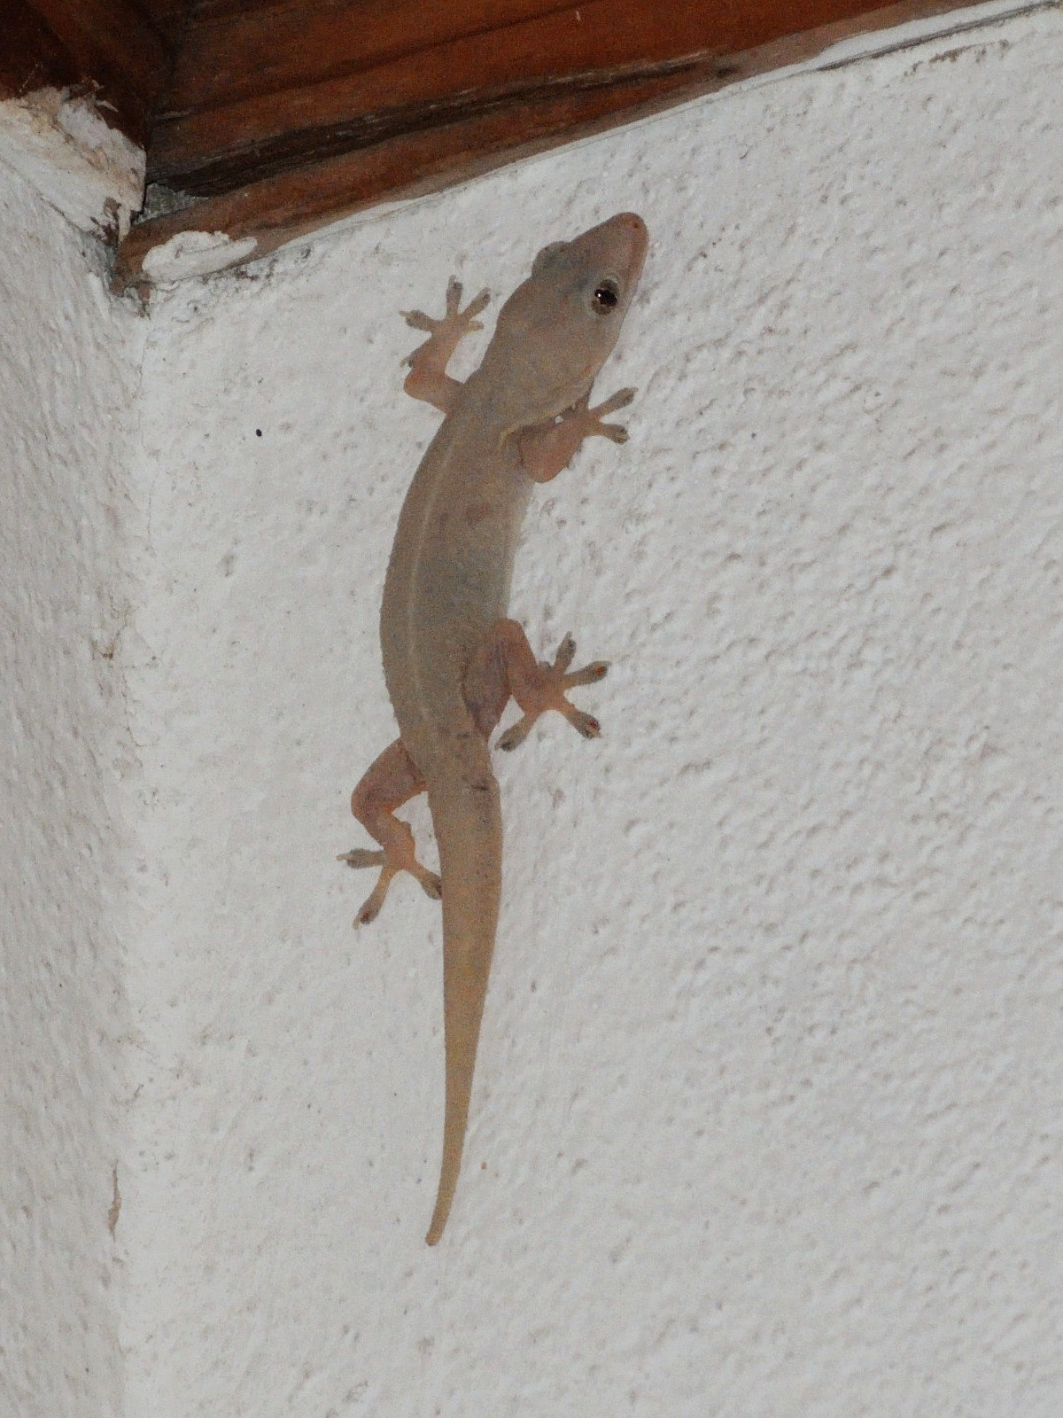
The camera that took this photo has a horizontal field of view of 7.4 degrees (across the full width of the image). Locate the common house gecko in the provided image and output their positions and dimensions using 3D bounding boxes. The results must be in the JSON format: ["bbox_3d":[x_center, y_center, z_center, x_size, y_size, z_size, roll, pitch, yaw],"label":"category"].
[{"bbox_3d":[-0.008,0.001,0.793,0.031,0.108,0.013,-10,-31,30],"label":"common house gecko"}]

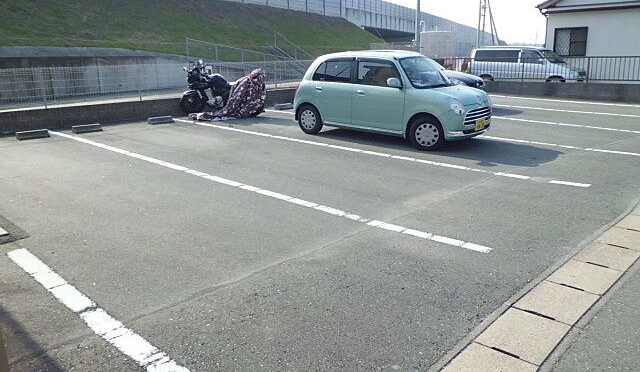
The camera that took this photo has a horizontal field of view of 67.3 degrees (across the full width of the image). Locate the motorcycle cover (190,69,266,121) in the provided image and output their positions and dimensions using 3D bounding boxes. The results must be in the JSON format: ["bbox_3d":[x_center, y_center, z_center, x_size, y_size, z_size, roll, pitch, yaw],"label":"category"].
[{"bbox_3d":[-2.126,-2.125,11.037,1.550,1.110,1.100,3,16,10],"label":"motorcycle cover"}]

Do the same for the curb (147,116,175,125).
[{"bbox_3d":[-3.389,-1.405,10.312,0.165,0.125,0.510,14,21,40],"label":"curb"}]

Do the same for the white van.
[{"bbox_3d":[8.758,-4.864,20.212,4.420,1.930,1.720,14,21,40],"label":"white van"}]

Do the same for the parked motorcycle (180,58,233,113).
[{"bbox_3d":[-2.306,-2.222,11.217,2.080,1.200,0.780,3,16,10],"label":"parked motorcycle"}]

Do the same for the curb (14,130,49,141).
[{"bbox_3d":[-5.116,-0.913,8.589,0.165,0.125,0.510,14,21,40],"label":"curb"}]

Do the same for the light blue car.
[{"bbox_3d":[1.220,-1.629,8.509,3.395,1.515,1.500,12,20,37],"label":"light blue car"}]

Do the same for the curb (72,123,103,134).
[{"bbox_3d":[-4.442,-1.094,9.223,0.165,0.125,0.500,14,21,40],"label":"curb"}]

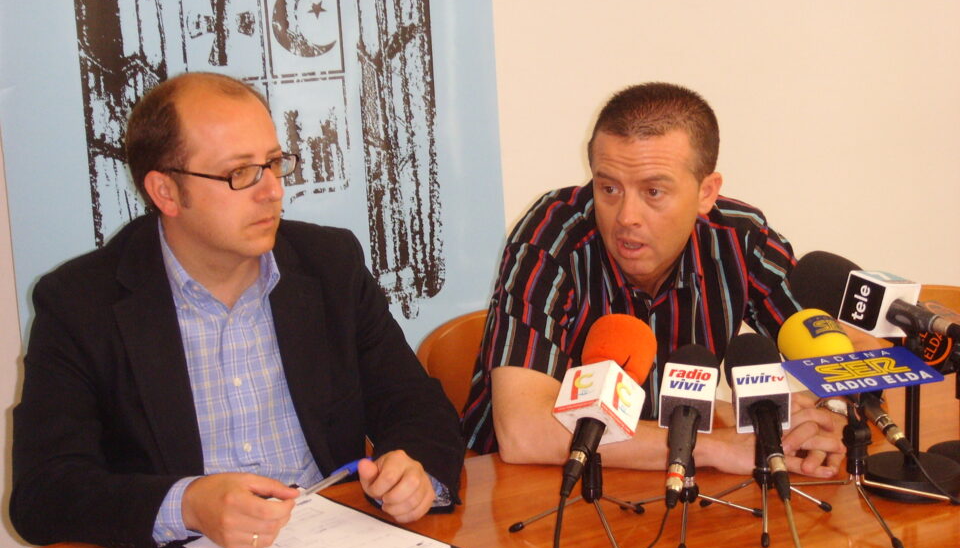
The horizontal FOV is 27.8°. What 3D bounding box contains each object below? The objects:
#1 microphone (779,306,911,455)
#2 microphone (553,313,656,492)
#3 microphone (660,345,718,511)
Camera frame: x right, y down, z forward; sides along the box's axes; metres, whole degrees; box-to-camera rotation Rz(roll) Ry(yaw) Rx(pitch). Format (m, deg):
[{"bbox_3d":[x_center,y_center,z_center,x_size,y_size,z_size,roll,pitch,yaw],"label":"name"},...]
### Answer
[{"bbox_3d":[0.447,0.130,2.360,0.088,0.088,0.265,-40,43,6],"label":"microphone"},{"bbox_3d":[0.144,0.156,2.325,0.090,0.090,0.250,21,53,5],"label":"microphone"},{"bbox_3d":[0.247,0.181,2.345,0.064,0.064,0.240,9,50,7],"label":"microphone"}]

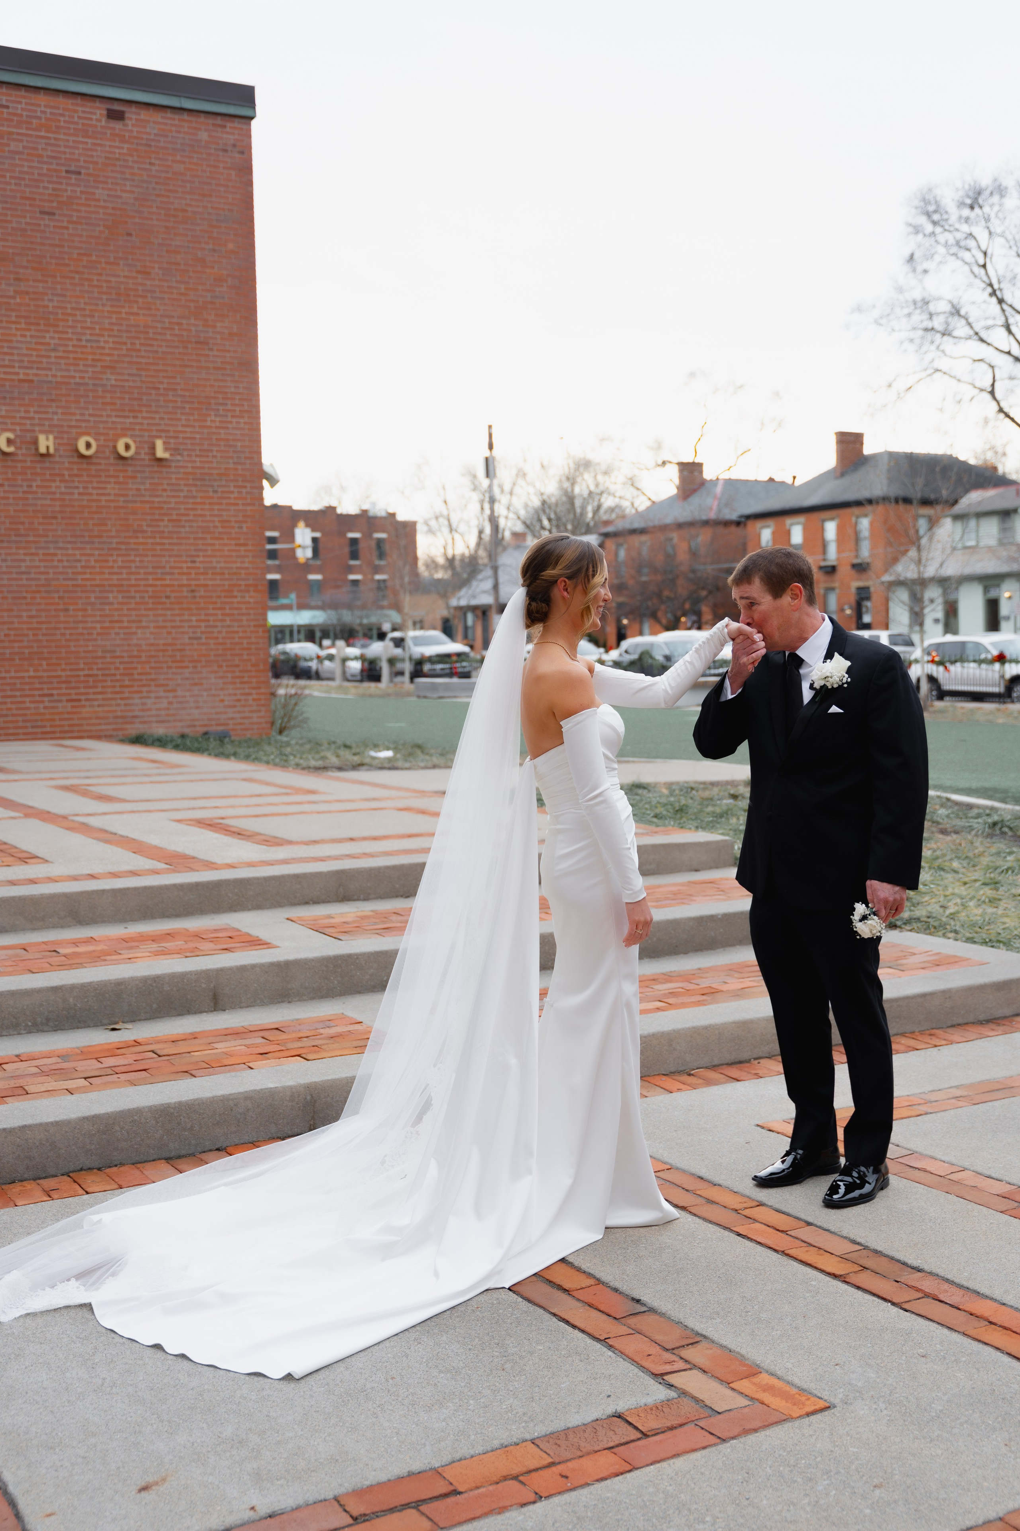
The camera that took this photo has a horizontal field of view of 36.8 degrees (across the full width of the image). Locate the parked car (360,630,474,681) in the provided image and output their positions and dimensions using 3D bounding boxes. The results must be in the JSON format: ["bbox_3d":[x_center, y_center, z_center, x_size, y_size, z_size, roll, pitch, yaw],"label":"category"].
[{"bbox_3d":[-3.436,-4.151,57.847,2.030,1.950,5.700,-4,5,-29],"label":"parked car"}]

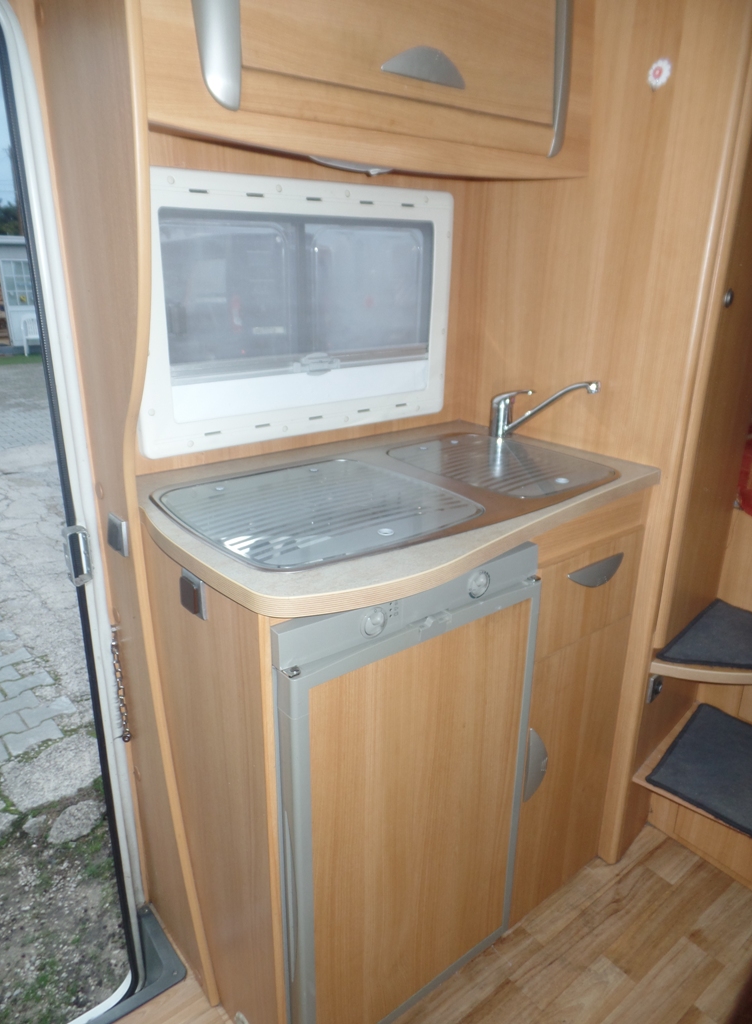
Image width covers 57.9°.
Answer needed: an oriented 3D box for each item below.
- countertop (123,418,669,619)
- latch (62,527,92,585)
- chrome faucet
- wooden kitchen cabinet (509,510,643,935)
[{"bbox_3d":[0.052,-0.040,1.161,0.853,0.028,0.604,-14,24,-35],"label":"countertop"},{"bbox_3d":[-0.507,0.072,1.161,0.036,0.098,0.035,-14,24,-35],"label":"latch"},{"bbox_3d":[0.333,-0.203,1.367,0.050,0.145,0.262,-14,24,-35],"label":"chrome faucet"},{"bbox_3d":[0.235,0.333,1.514,0.309,0.908,0.506,-14,24,-35],"label":"wooden kitchen cabinet"}]

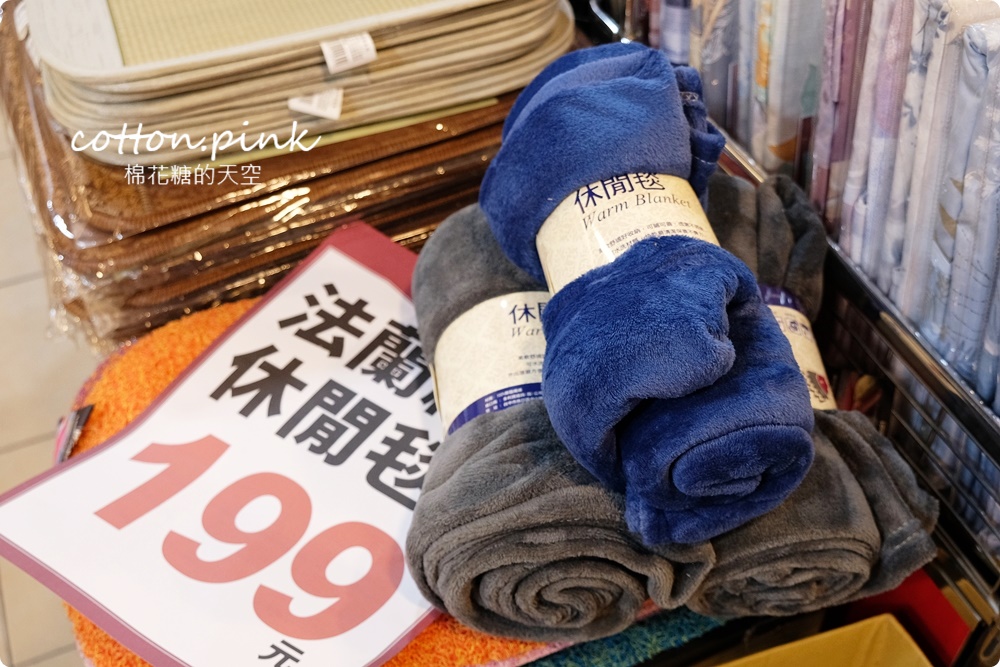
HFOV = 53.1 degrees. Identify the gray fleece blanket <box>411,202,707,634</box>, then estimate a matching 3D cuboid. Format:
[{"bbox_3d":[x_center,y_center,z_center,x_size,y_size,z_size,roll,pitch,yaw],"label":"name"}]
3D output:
[{"bbox_3d":[0.027,0.049,0.746,0.171,0.161,0.318,-2,40,-2],"label":"gray fleece blanket"}]

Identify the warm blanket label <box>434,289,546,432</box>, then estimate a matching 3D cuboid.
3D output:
[{"bbox_3d":[0.022,0.055,0.739,0.150,0.141,0.120,2,40,-6],"label":"warm blanket label"}]

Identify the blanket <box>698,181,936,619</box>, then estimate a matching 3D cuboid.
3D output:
[{"bbox_3d":[0.201,0.028,0.769,0.165,0.150,0.342,-1,43,-1],"label":"blanket"}]

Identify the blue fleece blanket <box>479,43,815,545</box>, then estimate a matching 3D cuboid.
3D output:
[{"bbox_3d":[0.087,-0.035,0.652,0.144,0.144,0.324,-9,52,-11],"label":"blue fleece blanket"}]

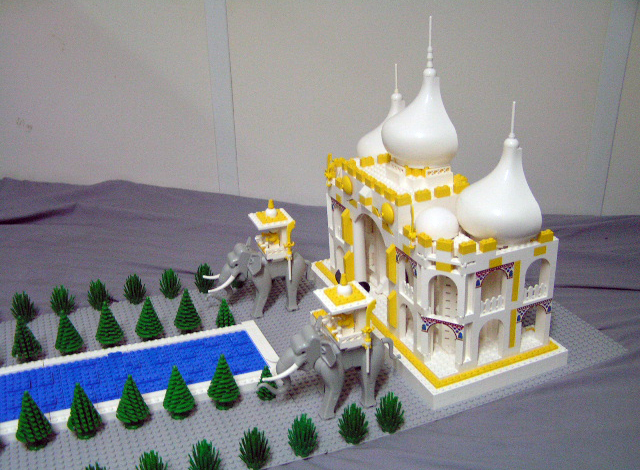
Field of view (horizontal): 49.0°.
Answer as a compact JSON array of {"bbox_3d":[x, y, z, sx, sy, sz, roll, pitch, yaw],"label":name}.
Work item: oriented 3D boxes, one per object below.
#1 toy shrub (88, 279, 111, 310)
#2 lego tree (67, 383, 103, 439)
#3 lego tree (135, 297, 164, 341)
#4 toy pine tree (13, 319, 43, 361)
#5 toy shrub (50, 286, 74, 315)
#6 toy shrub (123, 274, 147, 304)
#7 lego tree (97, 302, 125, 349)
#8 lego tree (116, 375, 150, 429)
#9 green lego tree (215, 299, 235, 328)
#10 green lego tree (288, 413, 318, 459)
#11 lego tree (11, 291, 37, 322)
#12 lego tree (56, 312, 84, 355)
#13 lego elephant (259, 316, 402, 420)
[{"bbox_3d":[-0.297,0.080,0.948,0.029,0.044,0.029,-8,25,-20],"label":"toy shrub"},{"bbox_3d":[-0.238,0.175,0.704,0.035,0.063,0.035,-8,25,-20],"label":"lego tree"},{"bbox_3d":[-0.215,0.105,0.881,0.035,0.062,0.035,-9,24,-22],"label":"lego tree"},{"bbox_3d":[-0.346,0.123,0.823,0.035,0.062,0.035,-9,24,-22],"label":"toy pine tree"},{"bbox_3d":[-0.344,0.087,0.939,0.030,0.044,0.030,-9,24,-22],"label":"toy shrub"},{"bbox_3d":[-0.258,0.074,0.978,0.030,0.044,0.030,-9,24,-22],"label":"toy shrub"},{"bbox_3d":[-0.258,0.108,0.858,0.035,0.063,0.035,-8,25,-20],"label":"lego tree"},{"bbox_3d":[-0.193,0.169,0.720,0.035,0.063,0.035,-8,25,-20],"label":"lego tree"},{"bbox_3d":[-0.125,0.101,0.913,0.021,0.040,0.021,-8,25,-20],"label":"green lego tree"},{"bbox_3d":[-0.016,0.197,0.690,0.029,0.044,0.029,1,23,0],"label":"green lego tree"},{"bbox_3d":[-0.386,0.092,0.914,0.029,0.044,0.029,-8,25,-20],"label":"lego tree"},{"bbox_3d":[-0.301,0.116,0.839,0.035,0.063,0.035,-8,25,-20],"label":"lego tree"},{"bbox_3d":[0.011,0.140,0.758,0.162,0.107,0.055,-12,26,-20],"label":"lego elephant"}]

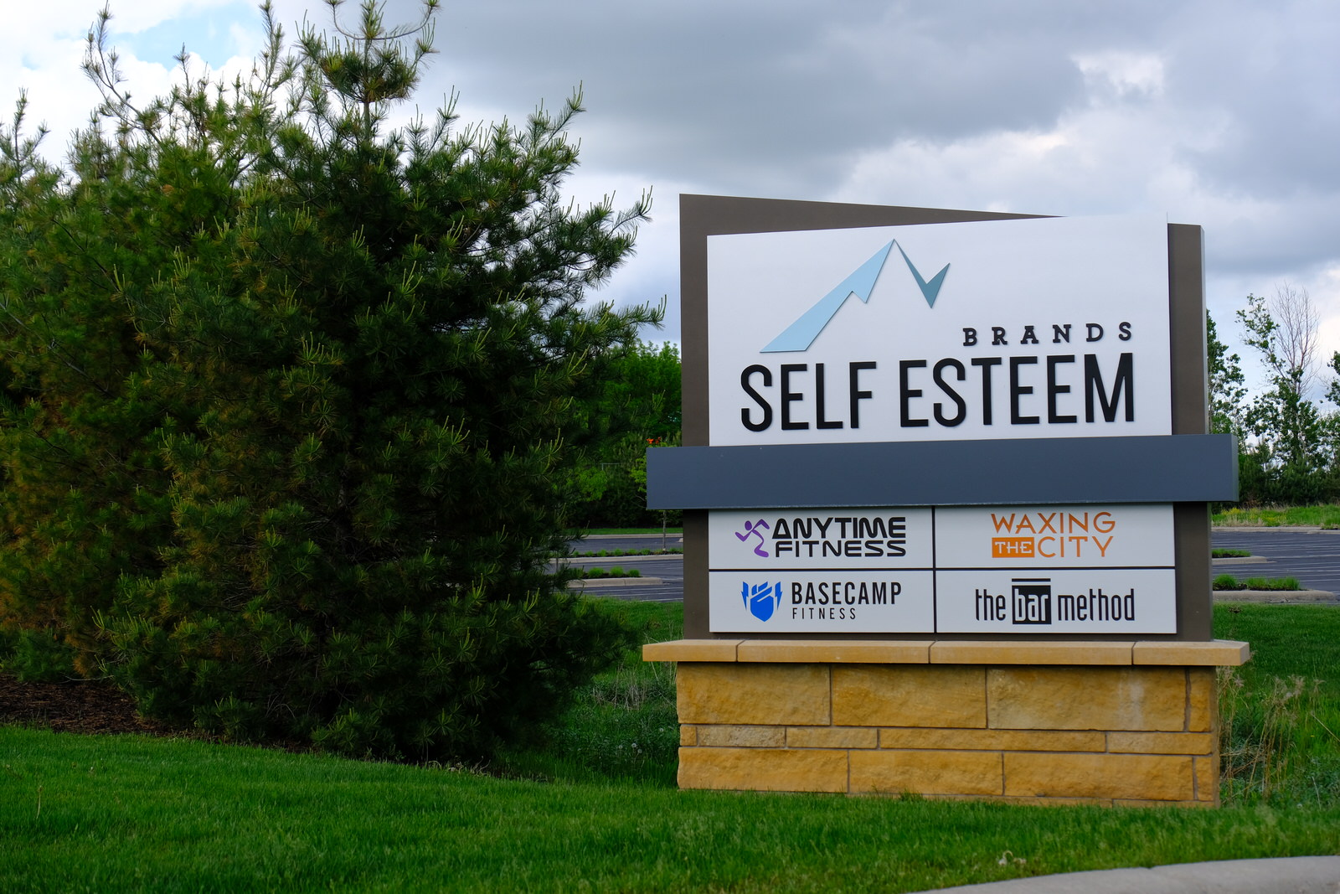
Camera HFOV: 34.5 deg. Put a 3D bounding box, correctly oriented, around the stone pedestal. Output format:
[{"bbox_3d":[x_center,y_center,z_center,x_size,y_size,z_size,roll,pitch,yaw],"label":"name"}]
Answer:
[{"bbox_3d":[1.327,1.320,10.516,2.870,0.759,0.611,-1,-3,18],"label":"stone pedestal"}]

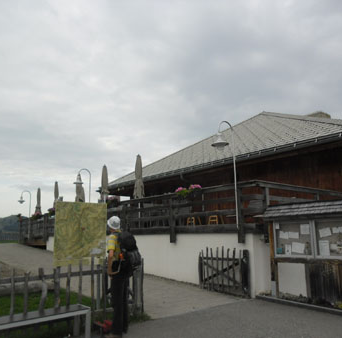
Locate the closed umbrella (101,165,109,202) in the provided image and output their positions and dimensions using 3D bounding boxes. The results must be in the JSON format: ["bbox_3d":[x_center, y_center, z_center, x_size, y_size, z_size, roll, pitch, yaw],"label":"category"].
[{"bbox_3d":[-2.773,1.283,14.755,0.400,2.860,0.400,-1,-11,0],"label":"closed umbrella"}]

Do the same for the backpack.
[{"bbox_3d":[-0.623,1.268,5.270,0.300,0.630,0.330,-9,-14,35],"label":"backpack"}]

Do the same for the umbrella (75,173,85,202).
[{"bbox_3d":[-4.315,1.665,16.617,0.400,2.860,0.400,-1,-11,0],"label":"umbrella"}]

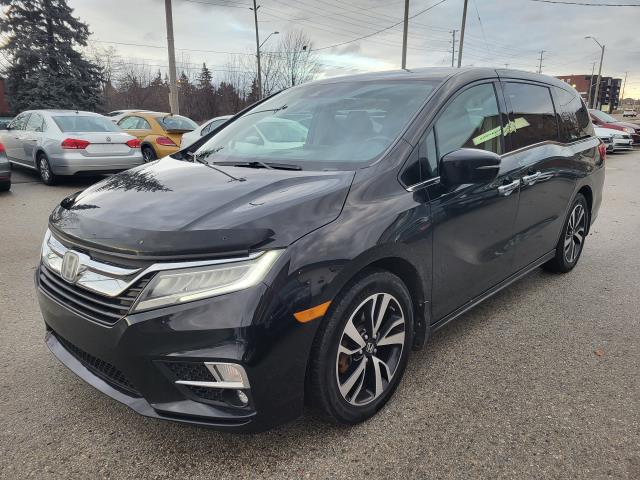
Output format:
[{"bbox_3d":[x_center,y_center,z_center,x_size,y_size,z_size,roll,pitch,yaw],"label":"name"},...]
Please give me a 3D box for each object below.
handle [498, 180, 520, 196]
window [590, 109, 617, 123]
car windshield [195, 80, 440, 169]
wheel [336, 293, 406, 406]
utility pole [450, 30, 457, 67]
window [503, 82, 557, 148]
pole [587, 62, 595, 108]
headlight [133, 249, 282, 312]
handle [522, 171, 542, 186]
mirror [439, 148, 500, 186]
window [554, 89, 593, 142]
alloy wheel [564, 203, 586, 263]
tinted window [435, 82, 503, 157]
[{"bbox_3d":[1.188,-0.323,3.014,0.065,0.065,0.280,12,19,42],"label":"handle"},{"bbox_3d":[11.088,-4.830,18.800,1.350,0.140,0.740,-14,55,-43],"label":"window"},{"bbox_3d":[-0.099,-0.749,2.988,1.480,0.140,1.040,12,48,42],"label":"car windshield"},{"bbox_3d":[0.185,0.492,2.280,0.190,0.520,0.520,12,19,42],"label":"wheel"},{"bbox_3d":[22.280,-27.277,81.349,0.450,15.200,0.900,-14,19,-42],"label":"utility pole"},{"bbox_3d":[1.508,-0.877,3.459,0.070,0.480,1.020,-10,4,45],"label":"window"},{"bbox_3d":[46.486,-25.627,82.402,0.320,8.891,0.320,-1,15,0],"label":"pole"},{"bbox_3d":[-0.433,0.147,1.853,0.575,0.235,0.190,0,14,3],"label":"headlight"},{"bbox_3d":[1.435,-0.426,3.264,0.060,0.052,0.275,12,19,42],"label":"handle"},{"bbox_3d":[0.759,-0.379,2.443,0.250,0.190,0.190,9,17,37],"label":"mirror"},{"bbox_3d":[2.224,-1.093,4.222,0.080,0.430,1.070,-12,2,42],"label":"window"},{"bbox_3d":[2.241,-0.066,4.379,0.180,0.520,0.520,12,19,42],"label":"alloy wheel"},{"bbox_3d":[0.857,-0.673,2.783,0.070,0.510,0.900,-10,4,45],"label":"tinted window"}]

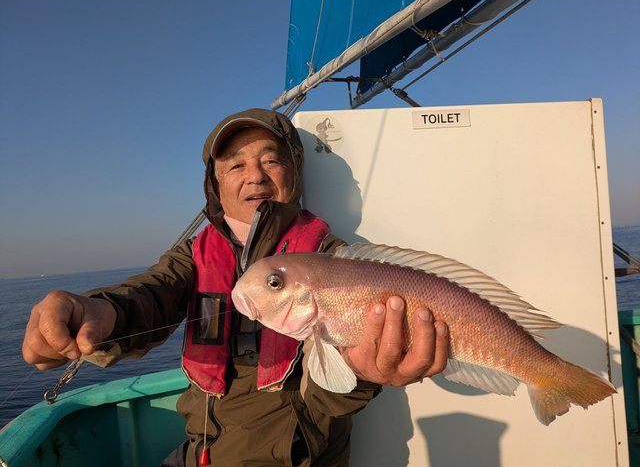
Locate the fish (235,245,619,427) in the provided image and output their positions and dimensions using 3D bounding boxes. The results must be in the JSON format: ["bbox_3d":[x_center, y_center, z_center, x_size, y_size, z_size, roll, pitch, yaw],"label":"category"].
[{"bbox_3d":[0.118,0.115,0.510,0.436,0.180,0.065,17,0,0],"label":"fish"}]

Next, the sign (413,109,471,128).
[{"bbox_3d":[0.308,-0.288,1.170,0.146,0.045,0.006,-2,-3,-5],"label":"sign"}]

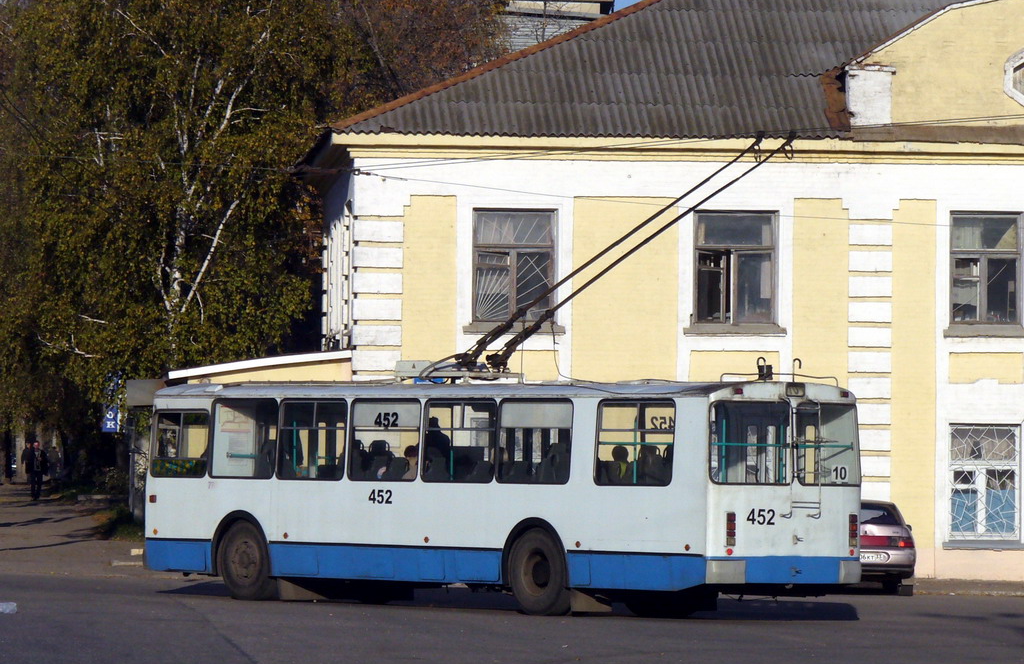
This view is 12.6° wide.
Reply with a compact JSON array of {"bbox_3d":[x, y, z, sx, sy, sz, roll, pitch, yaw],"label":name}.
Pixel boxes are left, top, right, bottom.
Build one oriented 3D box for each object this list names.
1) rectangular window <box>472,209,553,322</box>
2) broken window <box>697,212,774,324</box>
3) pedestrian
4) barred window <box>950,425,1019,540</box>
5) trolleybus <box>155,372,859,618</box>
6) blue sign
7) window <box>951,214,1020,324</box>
[{"bbox_3d":[0.023,-1.014,71.927,1.280,1.740,0.150,0,-1,-6],"label":"rectangular window"},{"bbox_3d":[3.463,-0.988,72.287,1.250,1.740,0.150,0,-1,-6],"label":"broken window"},{"bbox_3d":[-13.924,4.056,136.000,0.540,1.740,0.350,0,-1,-2],"label":"pedestrian"},{"bbox_3d":[7.380,2.356,72.698,1.120,1.820,0.150,0,-1,-6],"label":"barred window"},{"bbox_3d":[-0.414,2.188,62.524,2.540,3.070,11.700,3,-3,-42],"label":"trolleybus"},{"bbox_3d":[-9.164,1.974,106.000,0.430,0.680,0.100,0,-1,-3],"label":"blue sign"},{"bbox_3d":[7.412,-0.978,72.701,1.110,1.720,0.150,0,-1,-6],"label":"window"}]

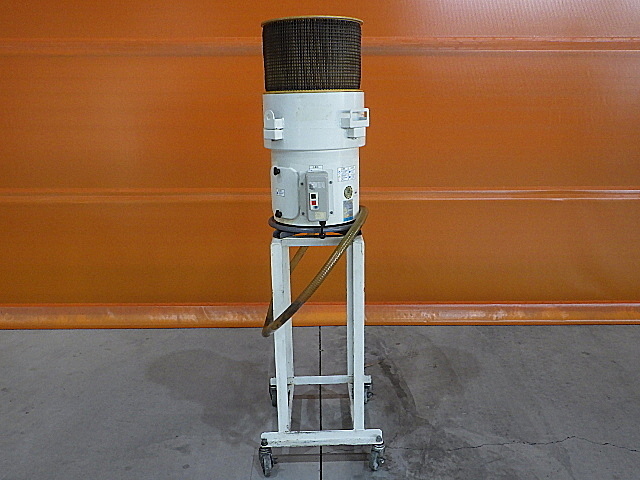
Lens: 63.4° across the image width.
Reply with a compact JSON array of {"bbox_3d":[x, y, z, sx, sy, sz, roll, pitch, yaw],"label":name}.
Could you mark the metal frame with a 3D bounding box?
[{"bbox_3d":[0.001,0.392,2.068,0.469,0.914,0.510,-1,15,0],"label":"metal frame"}]

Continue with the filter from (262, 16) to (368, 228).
[{"bbox_3d":[-0.013,-0.410,1.867,0.381,0.687,0.386,-1,15,0],"label":"filter"}]

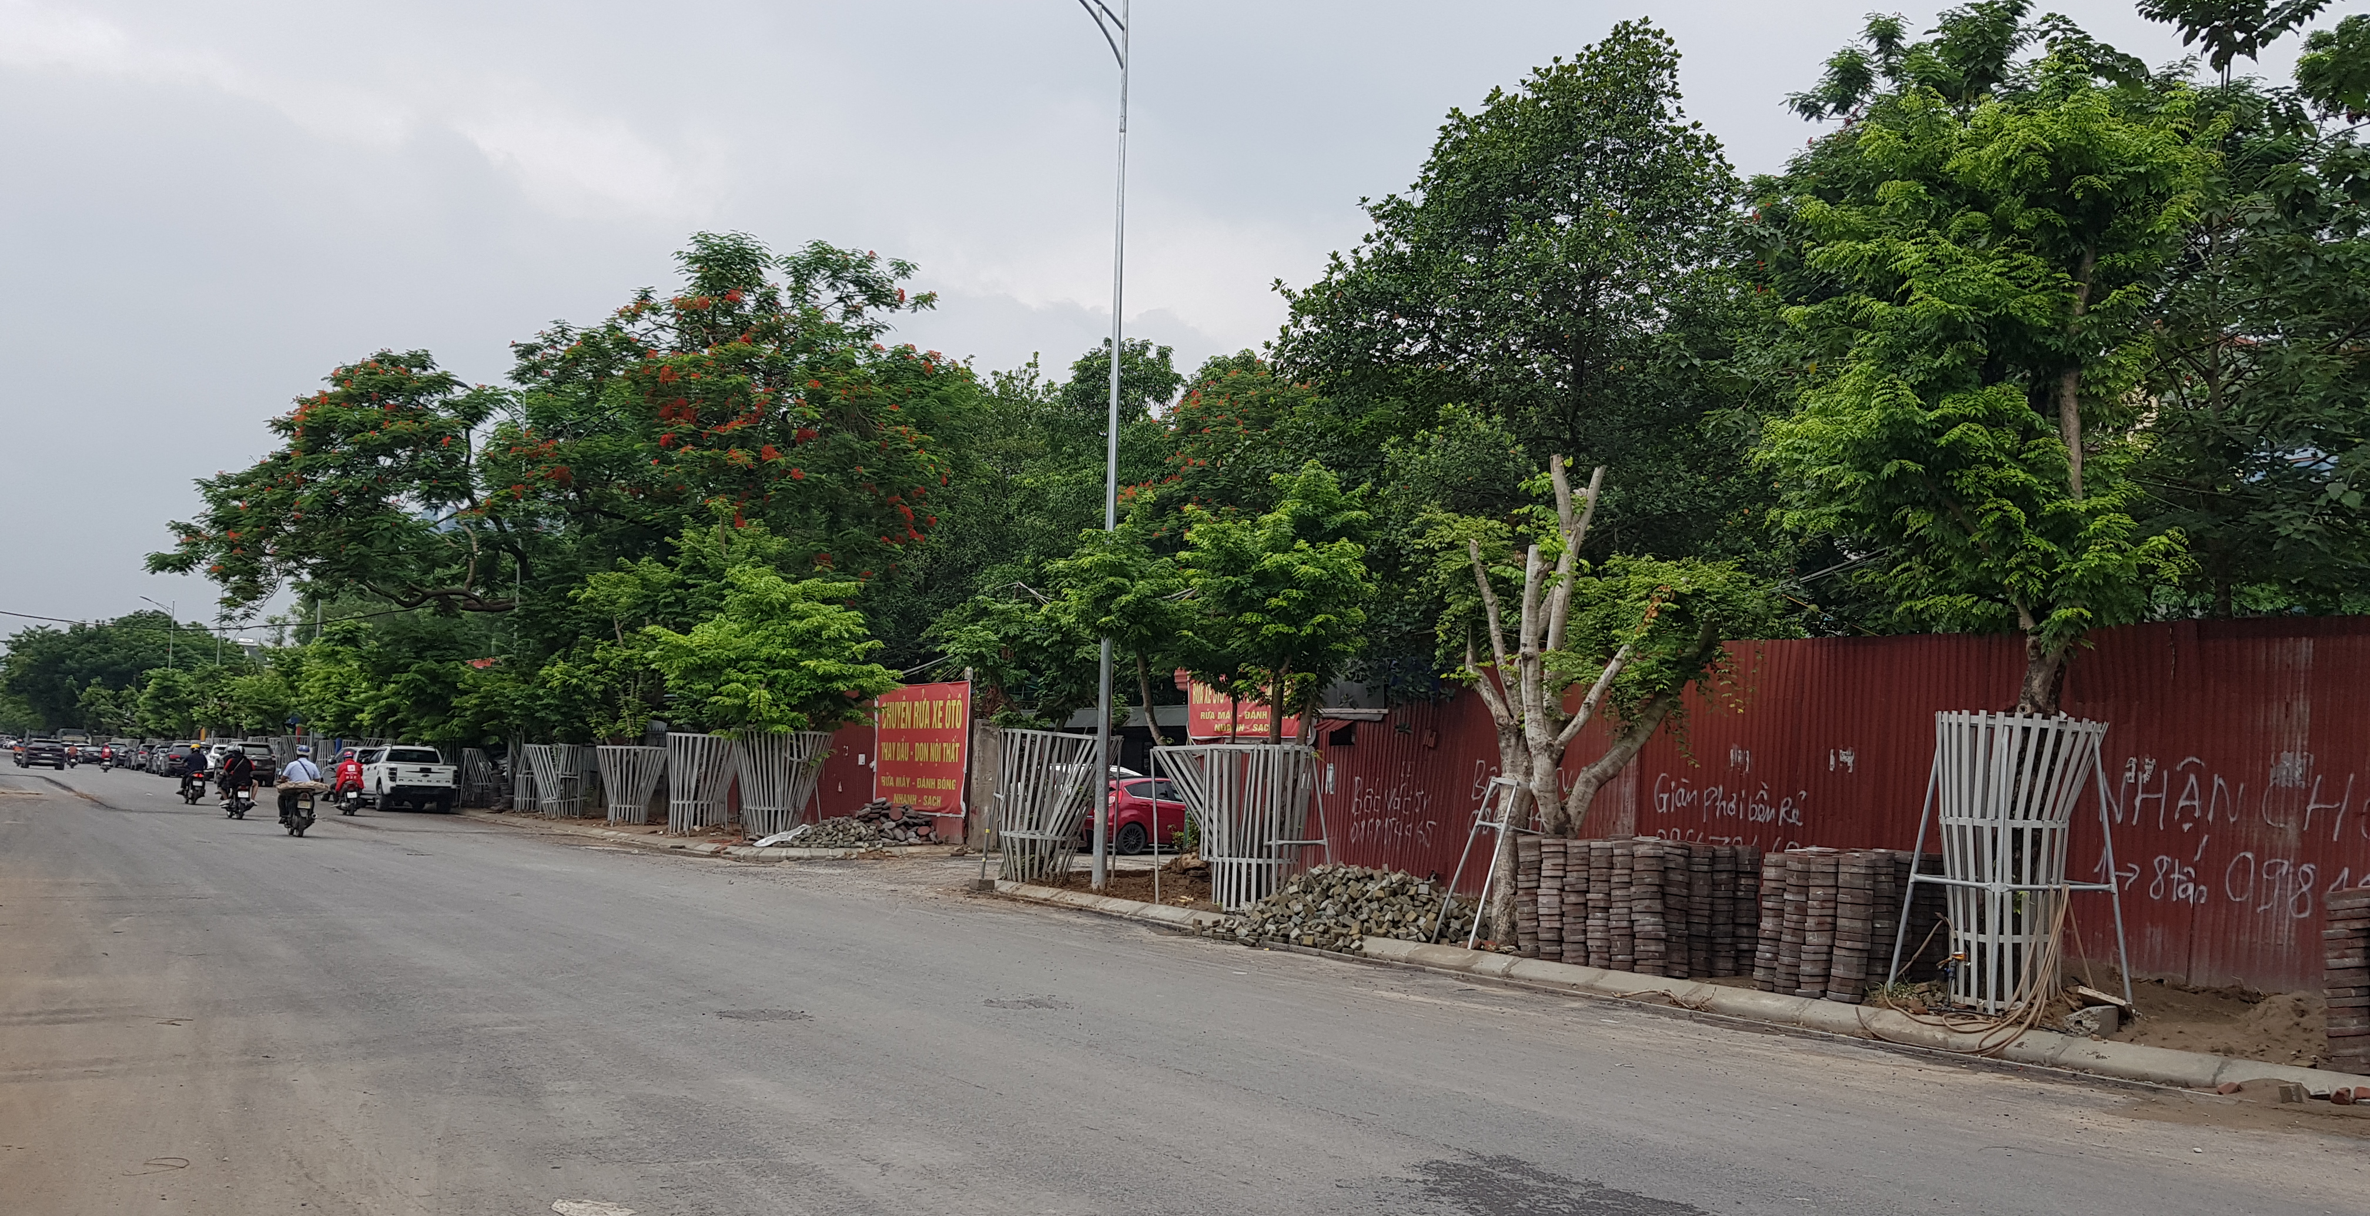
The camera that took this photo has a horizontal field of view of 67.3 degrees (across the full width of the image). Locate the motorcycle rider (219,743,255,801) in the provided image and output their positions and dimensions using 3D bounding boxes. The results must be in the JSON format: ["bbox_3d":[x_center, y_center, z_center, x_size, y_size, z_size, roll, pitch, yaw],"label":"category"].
[{"bbox_3d":[-21.836,3.829,41.077,0.750,1.310,0.800,5,-6,-33],"label":"motorcycle rider"}]

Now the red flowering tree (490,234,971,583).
[{"bbox_3d":[-11.445,-2.199,46.211,11.500,15.250,11.500,5,-6,-33],"label":"red flowering tree"}]

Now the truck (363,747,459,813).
[{"bbox_3d":[-21.650,4.604,49.000,1.880,1.830,5.350,5,-7,-36],"label":"truck"}]

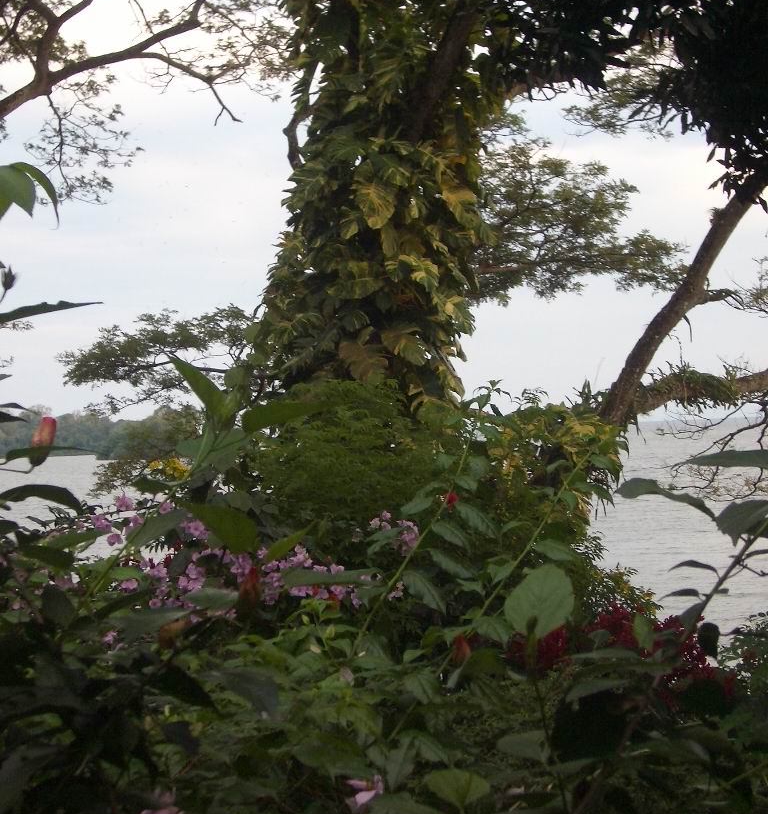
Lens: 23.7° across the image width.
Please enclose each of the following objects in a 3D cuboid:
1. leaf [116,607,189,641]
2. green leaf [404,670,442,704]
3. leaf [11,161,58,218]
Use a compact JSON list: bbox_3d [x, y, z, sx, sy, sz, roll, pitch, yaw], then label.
[{"bbox_3d":[-0.246,0.231,1.950,0.090,0.016,0.046,-9,32,-15],"label":"leaf"},{"bbox_3d":[0.059,0.419,2.750,0.050,0.070,0.016,-8,-38,-14],"label":"green leaf"},{"bbox_3d":[-0.372,-0.228,1.950,0.022,0.082,0.038,-41,-6,6],"label":"leaf"}]

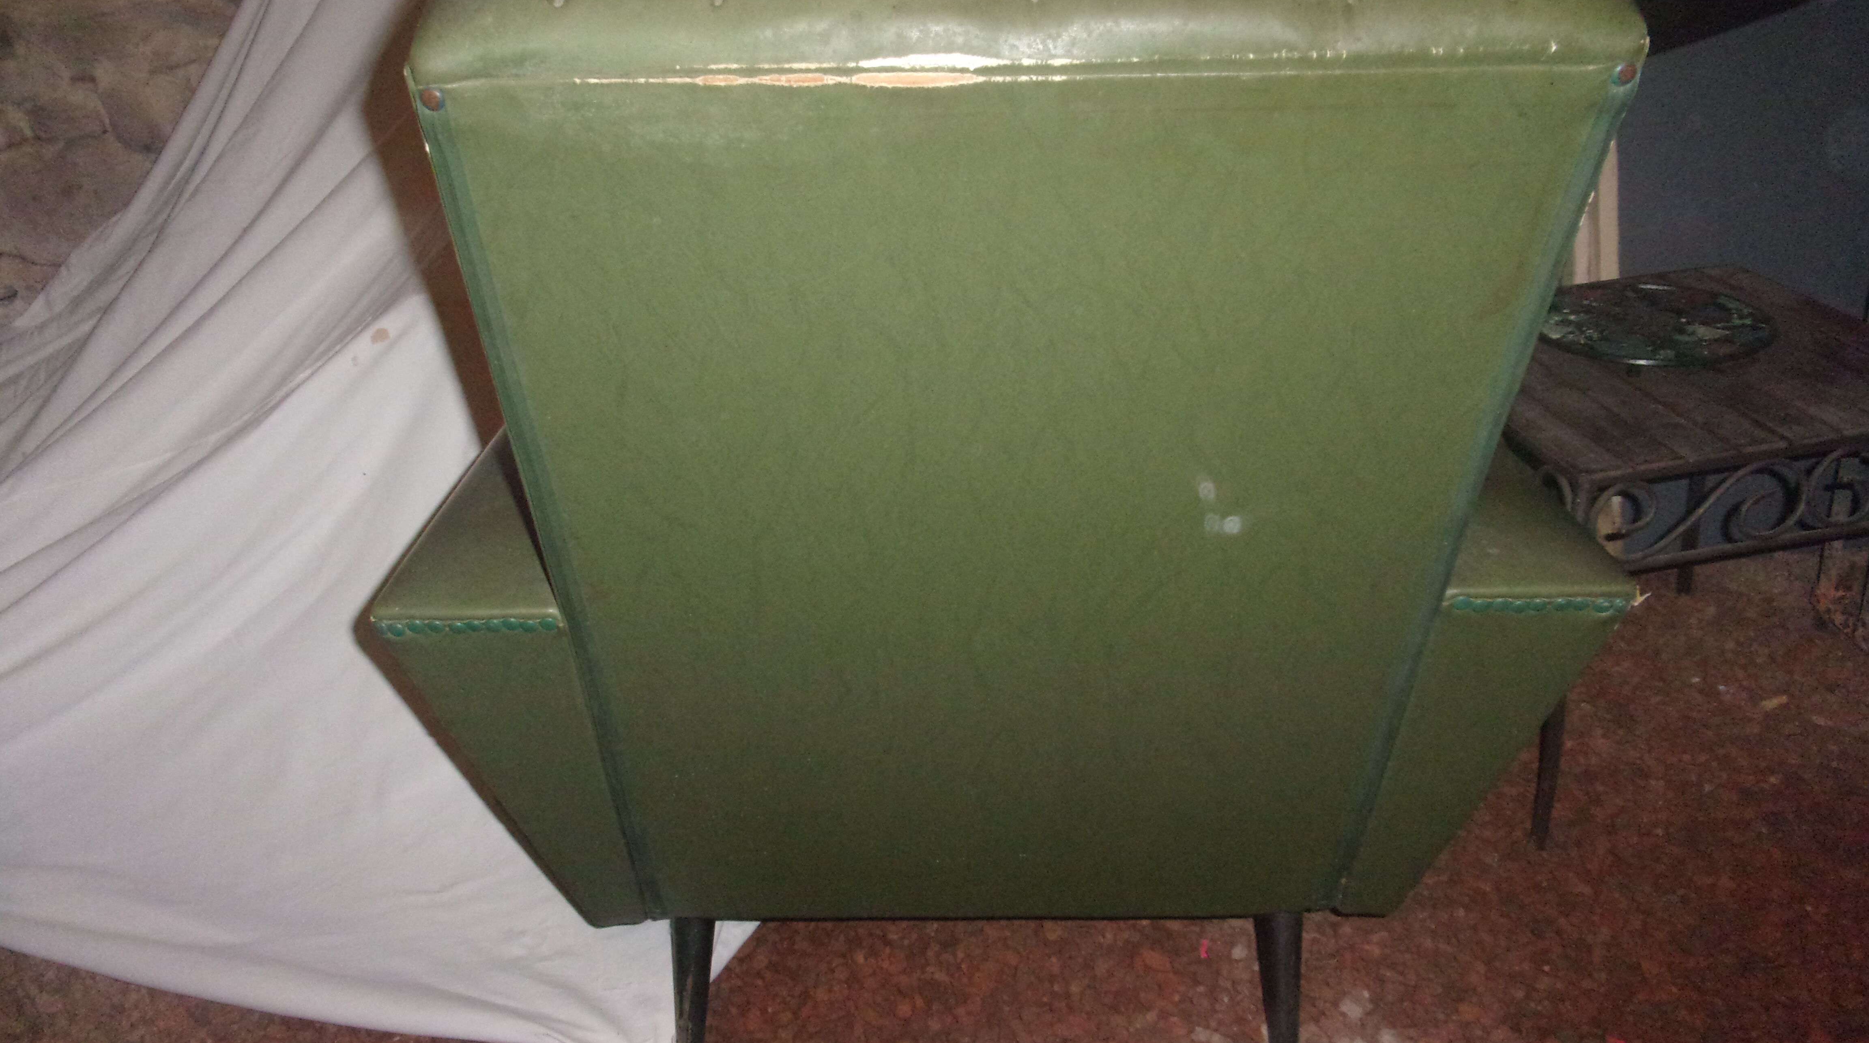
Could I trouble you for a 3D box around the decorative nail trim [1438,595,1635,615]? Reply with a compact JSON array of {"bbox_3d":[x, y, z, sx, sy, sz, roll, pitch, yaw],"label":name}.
[{"bbox_3d":[0.351,0.047,0.883,0.106,0.011,0.006,-1,27,1],"label":"decorative nail trim"}]

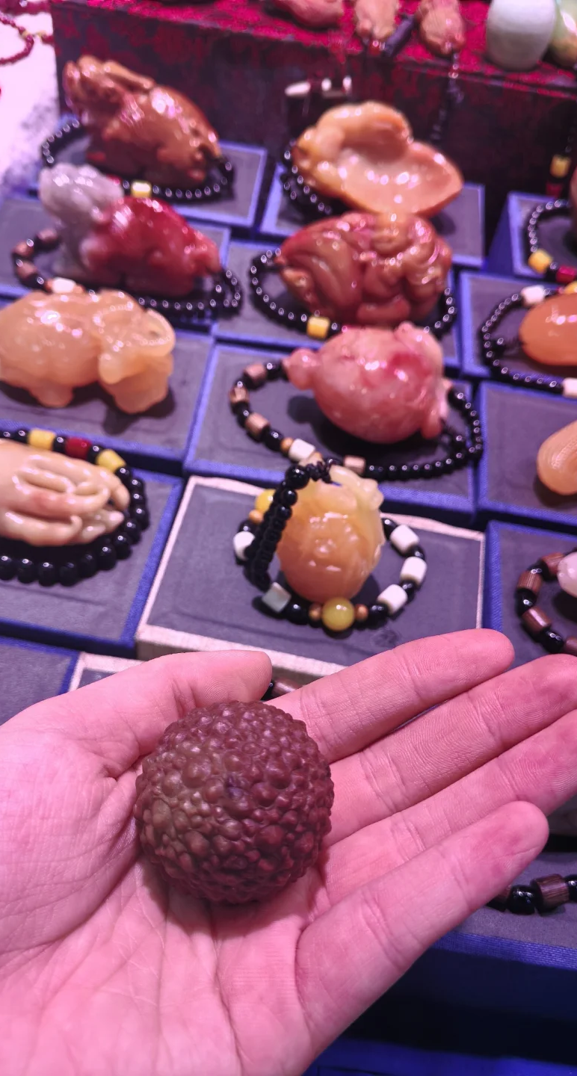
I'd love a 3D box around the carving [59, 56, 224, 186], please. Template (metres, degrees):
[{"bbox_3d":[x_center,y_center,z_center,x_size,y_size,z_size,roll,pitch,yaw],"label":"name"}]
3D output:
[{"bbox_3d":[-0.076,-0.221,0.443,0.082,0.054,0.042,12,55,1],"label":"carving"}]

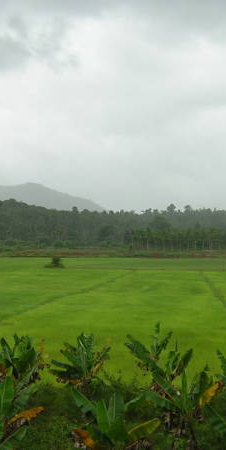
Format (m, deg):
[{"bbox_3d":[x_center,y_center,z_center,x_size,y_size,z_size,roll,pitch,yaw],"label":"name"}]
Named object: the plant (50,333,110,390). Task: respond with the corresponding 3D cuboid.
[{"bbox_3d":[-0.913,3.746,17.000,1.630,1.630,1.600,0,-1,0],"label":"plant"}]

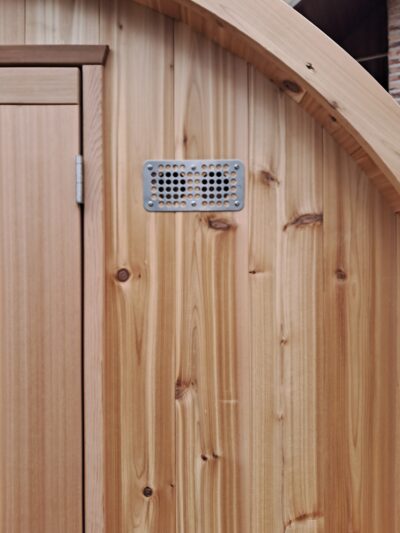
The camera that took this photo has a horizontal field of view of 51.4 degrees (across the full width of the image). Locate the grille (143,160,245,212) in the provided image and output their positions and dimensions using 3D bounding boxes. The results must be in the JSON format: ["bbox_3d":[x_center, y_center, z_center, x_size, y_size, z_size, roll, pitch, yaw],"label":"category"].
[{"bbox_3d":[-0.010,-0.141,0.732,0.177,0.090,0.005,0,0,0],"label":"grille"}]

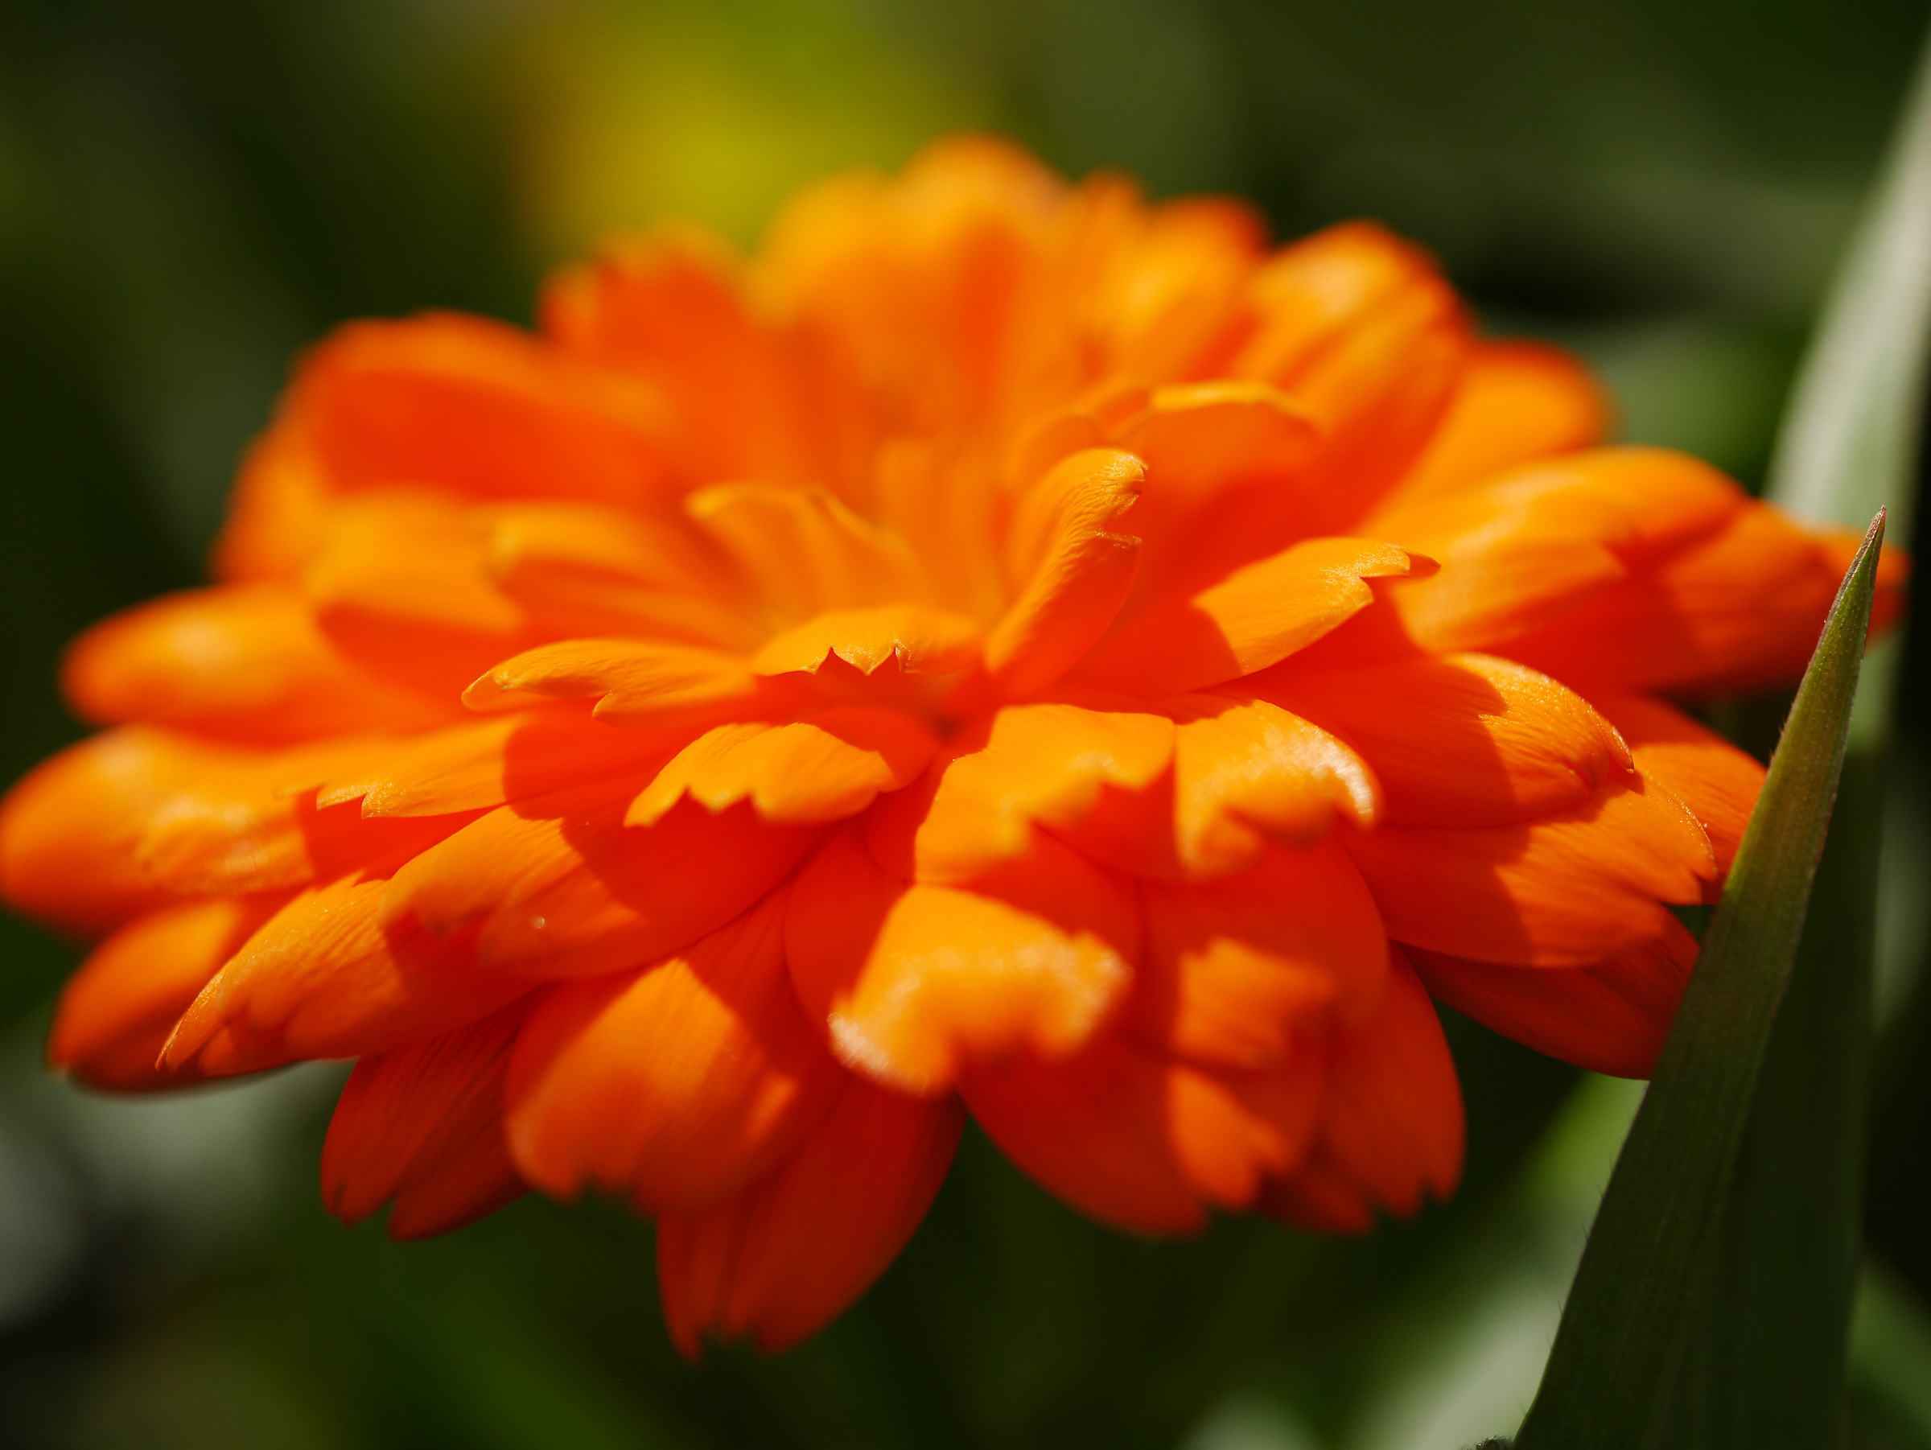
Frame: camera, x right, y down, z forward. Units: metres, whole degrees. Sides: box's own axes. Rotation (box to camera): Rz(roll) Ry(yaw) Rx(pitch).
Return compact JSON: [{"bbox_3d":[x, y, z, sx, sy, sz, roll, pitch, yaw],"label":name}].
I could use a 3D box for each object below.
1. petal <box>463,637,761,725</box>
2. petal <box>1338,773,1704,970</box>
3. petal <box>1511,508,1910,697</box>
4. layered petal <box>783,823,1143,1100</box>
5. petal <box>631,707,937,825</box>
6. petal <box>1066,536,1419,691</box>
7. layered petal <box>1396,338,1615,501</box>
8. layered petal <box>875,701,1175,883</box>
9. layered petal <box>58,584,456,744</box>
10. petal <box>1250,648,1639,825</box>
[{"bbox_3d":[-0.012,-0.001,0.113,0.010,0.003,0.005,1,28,-15],"label":"petal"},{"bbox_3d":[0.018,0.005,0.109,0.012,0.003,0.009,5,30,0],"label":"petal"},{"bbox_3d":[0.026,-0.004,0.117,0.014,0.003,0.009,-11,31,-12],"label":"petal"},{"bbox_3d":[0.000,0.007,0.102,0.010,0.003,0.011,-9,36,-8],"label":"layered petal"},{"bbox_3d":[-0.006,0.001,0.109,0.010,0.003,0.007,-17,32,-33],"label":"petal"},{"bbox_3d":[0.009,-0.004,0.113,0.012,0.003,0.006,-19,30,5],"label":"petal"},{"bbox_3d":[0.020,-0.012,0.127,0.009,0.003,0.007,-24,35,-23],"label":"layered petal"},{"bbox_3d":[0.002,0.002,0.107,0.009,0.003,0.009,-11,24,-11],"label":"layered petal"},{"bbox_3d":[-0.025,-0.002,0.119,0.014,0.003,0.009,4,31,12],"label":"layered petal"},{"bbox_3d":[0.016,0.000,0.111,0.012,0.003,0.008,7,31,2],"label":"petal"}]

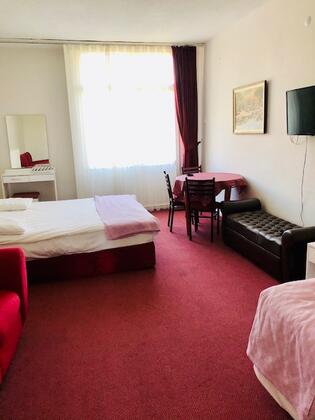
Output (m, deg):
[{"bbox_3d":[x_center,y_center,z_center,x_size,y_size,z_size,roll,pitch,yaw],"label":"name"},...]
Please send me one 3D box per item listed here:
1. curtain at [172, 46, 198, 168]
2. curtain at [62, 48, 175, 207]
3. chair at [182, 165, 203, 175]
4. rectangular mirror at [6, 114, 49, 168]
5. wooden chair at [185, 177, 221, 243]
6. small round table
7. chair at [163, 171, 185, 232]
[{"bbox_3d":[0.544,-1.462,6.289,0.467,2.920,0.161,-5,13,-13],"label":"curtain"},{"bbox_3d":[-0.521,-1.370,6.083,2.000,2.891,0.117,-5,13,-13],"label":"curtain"},{"bbox_3d":[0.685,-0.281,5.692,0.402,0.883,0.453,-7,14,-22],"label":"chair"},{"bbox_3d":[-2.179,-1.158,5.737,0.625,0.861,0.026,-5,13,-13],"label":"rectangular mirror"},{"bbox_3d":[0.627,-0.042,4.659,0.409,0.883,0.453,2,13,17],"label":"wooden chair"},{"bbox_3d":[0.800,-0.127,5.232,1.037,0.774,1.037,-2,13,0],"label":"small round table"},{"bbox_3d":[0.342,-0.139,5.127,0.453,0.883,0.409,-3,13,-4],"label":"chair"}]

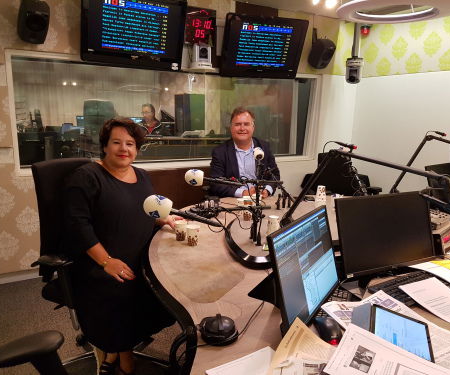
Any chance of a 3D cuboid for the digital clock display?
[{"bbox_3d":[-0.194,-1.306,3.030,0.280,0.280,0.070,-5,16,-26],"label":"digital clock display"}]

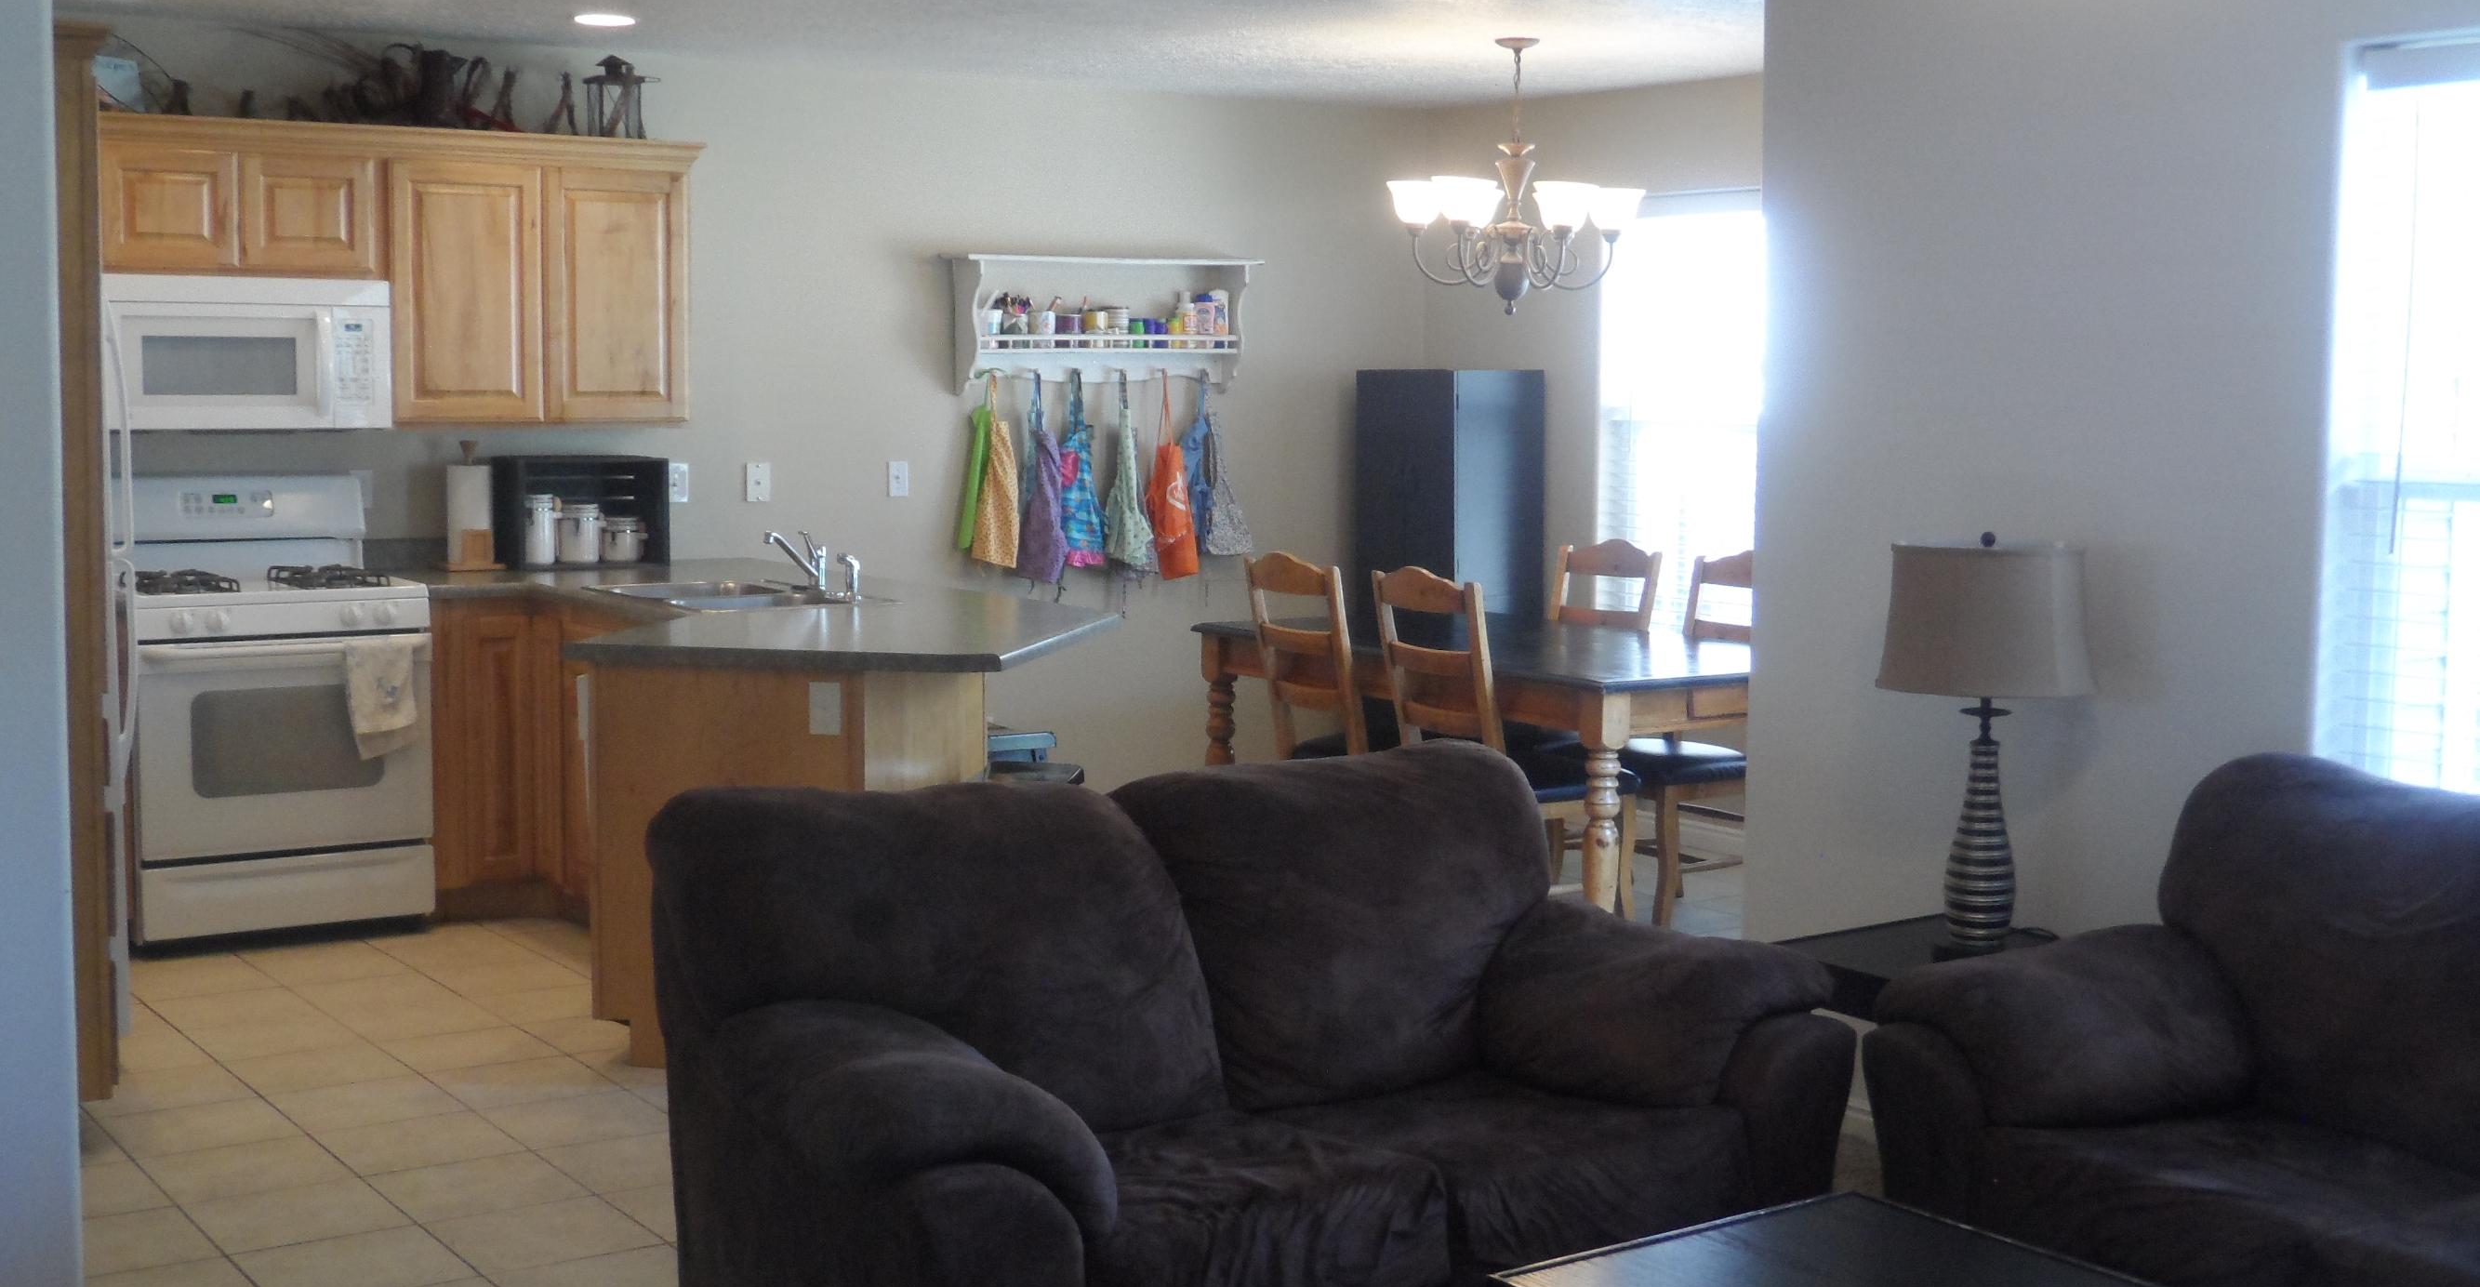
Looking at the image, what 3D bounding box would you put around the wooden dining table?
[{"bbox_3d":[0.809,0.373,8.218,1.070,0.750,1.660,-3,7,-34],"label":"wooden dining table"}]

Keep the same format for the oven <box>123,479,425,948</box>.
[{"bbox_3d":[-2.642,0.157,7.895,0.757,1.175,0.710,-3,7,-34],"label":"oven"}]

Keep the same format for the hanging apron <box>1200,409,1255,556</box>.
[{"bbox_3d":[-0.038,-0.541,9.967,0.230,0.500,0.080,-3,7,-34],"label":"hanging apron"}]

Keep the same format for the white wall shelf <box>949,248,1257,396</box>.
[{"bbox_3d":[-0.436,-1.036,9.609,1.125,0.445,0.180,-3,7,-34],"label":"white wall shelf"}]

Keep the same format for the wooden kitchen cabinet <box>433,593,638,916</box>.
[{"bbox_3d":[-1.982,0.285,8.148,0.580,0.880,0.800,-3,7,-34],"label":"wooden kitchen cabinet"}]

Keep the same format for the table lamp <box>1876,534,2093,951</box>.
[{"bbox_3d":[1.328,0.170,5.225,0.370,0.750,0.330,5,7,33],"label":"table lamp"}]

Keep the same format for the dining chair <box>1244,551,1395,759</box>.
[{"bbox_3d":[0.351,0.252,8.064,0.530,1.015,0.460,-3,7,-34],"label":"dining chair"}]

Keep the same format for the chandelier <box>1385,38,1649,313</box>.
[{"bbox_3d":[0.764,-1.291,8.133,0.700,0.755,0.700,1,6,0],"label":"chandelier"}]

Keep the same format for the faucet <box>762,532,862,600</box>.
[{"bbox_3d":[-1.123,-0.214,7.777,0.200,0.175,0.220,-3,7,-34],"label":"faucet"}]

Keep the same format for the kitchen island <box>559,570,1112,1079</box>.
[{"bbox_3d":[-0.956,0.372,7.296,1.270,0.910,1.700,2,6,11],"label":"kitchen island"}]

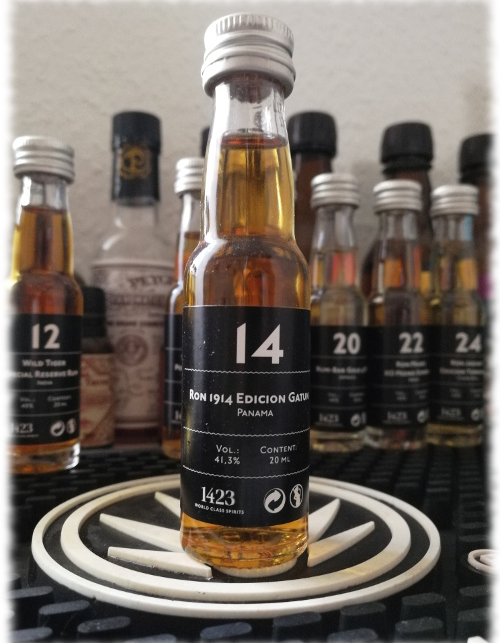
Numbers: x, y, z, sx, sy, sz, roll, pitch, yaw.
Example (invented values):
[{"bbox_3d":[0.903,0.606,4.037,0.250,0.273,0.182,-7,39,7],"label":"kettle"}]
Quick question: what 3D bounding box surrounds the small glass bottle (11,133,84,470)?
[{"bbox_3d":[-0.067,-0.005,0.167,0.025,0.102,0.025,1,-2,-25],"label":"small glass bottle"}]

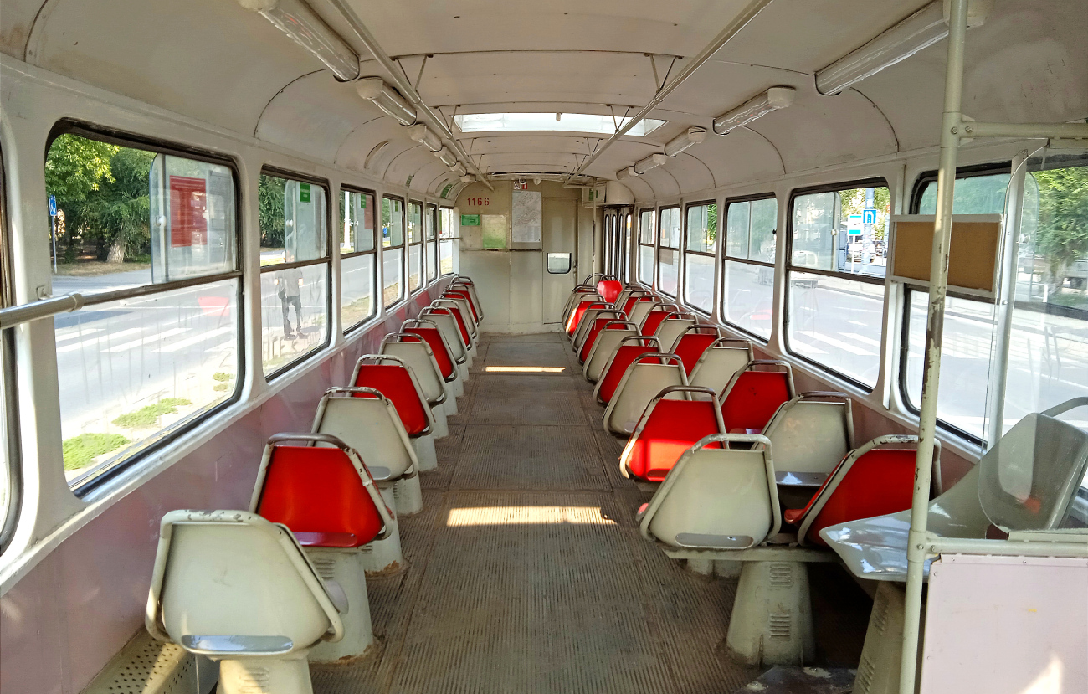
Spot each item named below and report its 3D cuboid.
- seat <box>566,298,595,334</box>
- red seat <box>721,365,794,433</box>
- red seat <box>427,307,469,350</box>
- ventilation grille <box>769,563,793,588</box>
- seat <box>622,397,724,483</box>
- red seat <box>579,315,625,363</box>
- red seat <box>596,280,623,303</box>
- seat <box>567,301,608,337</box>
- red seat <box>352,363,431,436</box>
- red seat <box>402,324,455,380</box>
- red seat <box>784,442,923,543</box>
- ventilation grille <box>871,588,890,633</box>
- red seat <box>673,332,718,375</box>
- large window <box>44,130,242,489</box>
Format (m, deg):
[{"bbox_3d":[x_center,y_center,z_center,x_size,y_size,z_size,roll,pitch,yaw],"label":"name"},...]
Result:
[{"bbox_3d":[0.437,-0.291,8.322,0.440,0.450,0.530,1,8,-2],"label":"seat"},{"bbox_3d":[1.064,0.254,4.454,0.440,0.450,0.530,1,8,-2],"label":"red seat"},{"bbox_3d":[-0.820,-0.198,7.468,0.440,0.450,0.530,1,8,-2],"label":"red seat"},{"bbox_3d":[0.858,0.825,3.190,0.078,0.085,0.015,1,1,-1],"label":"ventilation grille"},{"bbox_3d":[0.558,0.377,3.956,0.440,0.400,0.460,1,8,-1],"label":"seat"},{"bbox_3d":[0.510,-0.066,7.154,0.440,0.400,0.460,1,8,-1],"label":"red seat"},{"bbox_3d":[0.823,-0.632,11.288,0.440,0.400,0.460,1,8,-1],"label":"red seat"},{"bbox_3d":[0.469,-0.283,8.717,0.440,0.400,0.460,1,8,-1],"label":"seat"},{"bbox_3d":[-0.733,0.222,4.173,0.420,0.410,0.520,1,8,-2],"label":"red seat"},{"bbox_3d":[-0.794,0.010,5.965,0.440,0.450,0.530,1,8,-2],"label":"red seat"},{"bbox_3d":[1.075,0.498,3.146,0.440,0.400,0.460,1,8,-1],"label":"red seat"},{"bbox_3d":[0.845,0.663,2.213,0.015,0.080,0.065,1,8,-2],"label":"ventilation grille"},{"bbox_3d":[1.035,0.043,5.984,0.440,0.450,0.530,1,8,-2],"label":"red seat"},{"bbox_3d":[-1.085,-0.156,2.537,0.055,0.830,1.230,1,8,-2],"label":"large window"}]

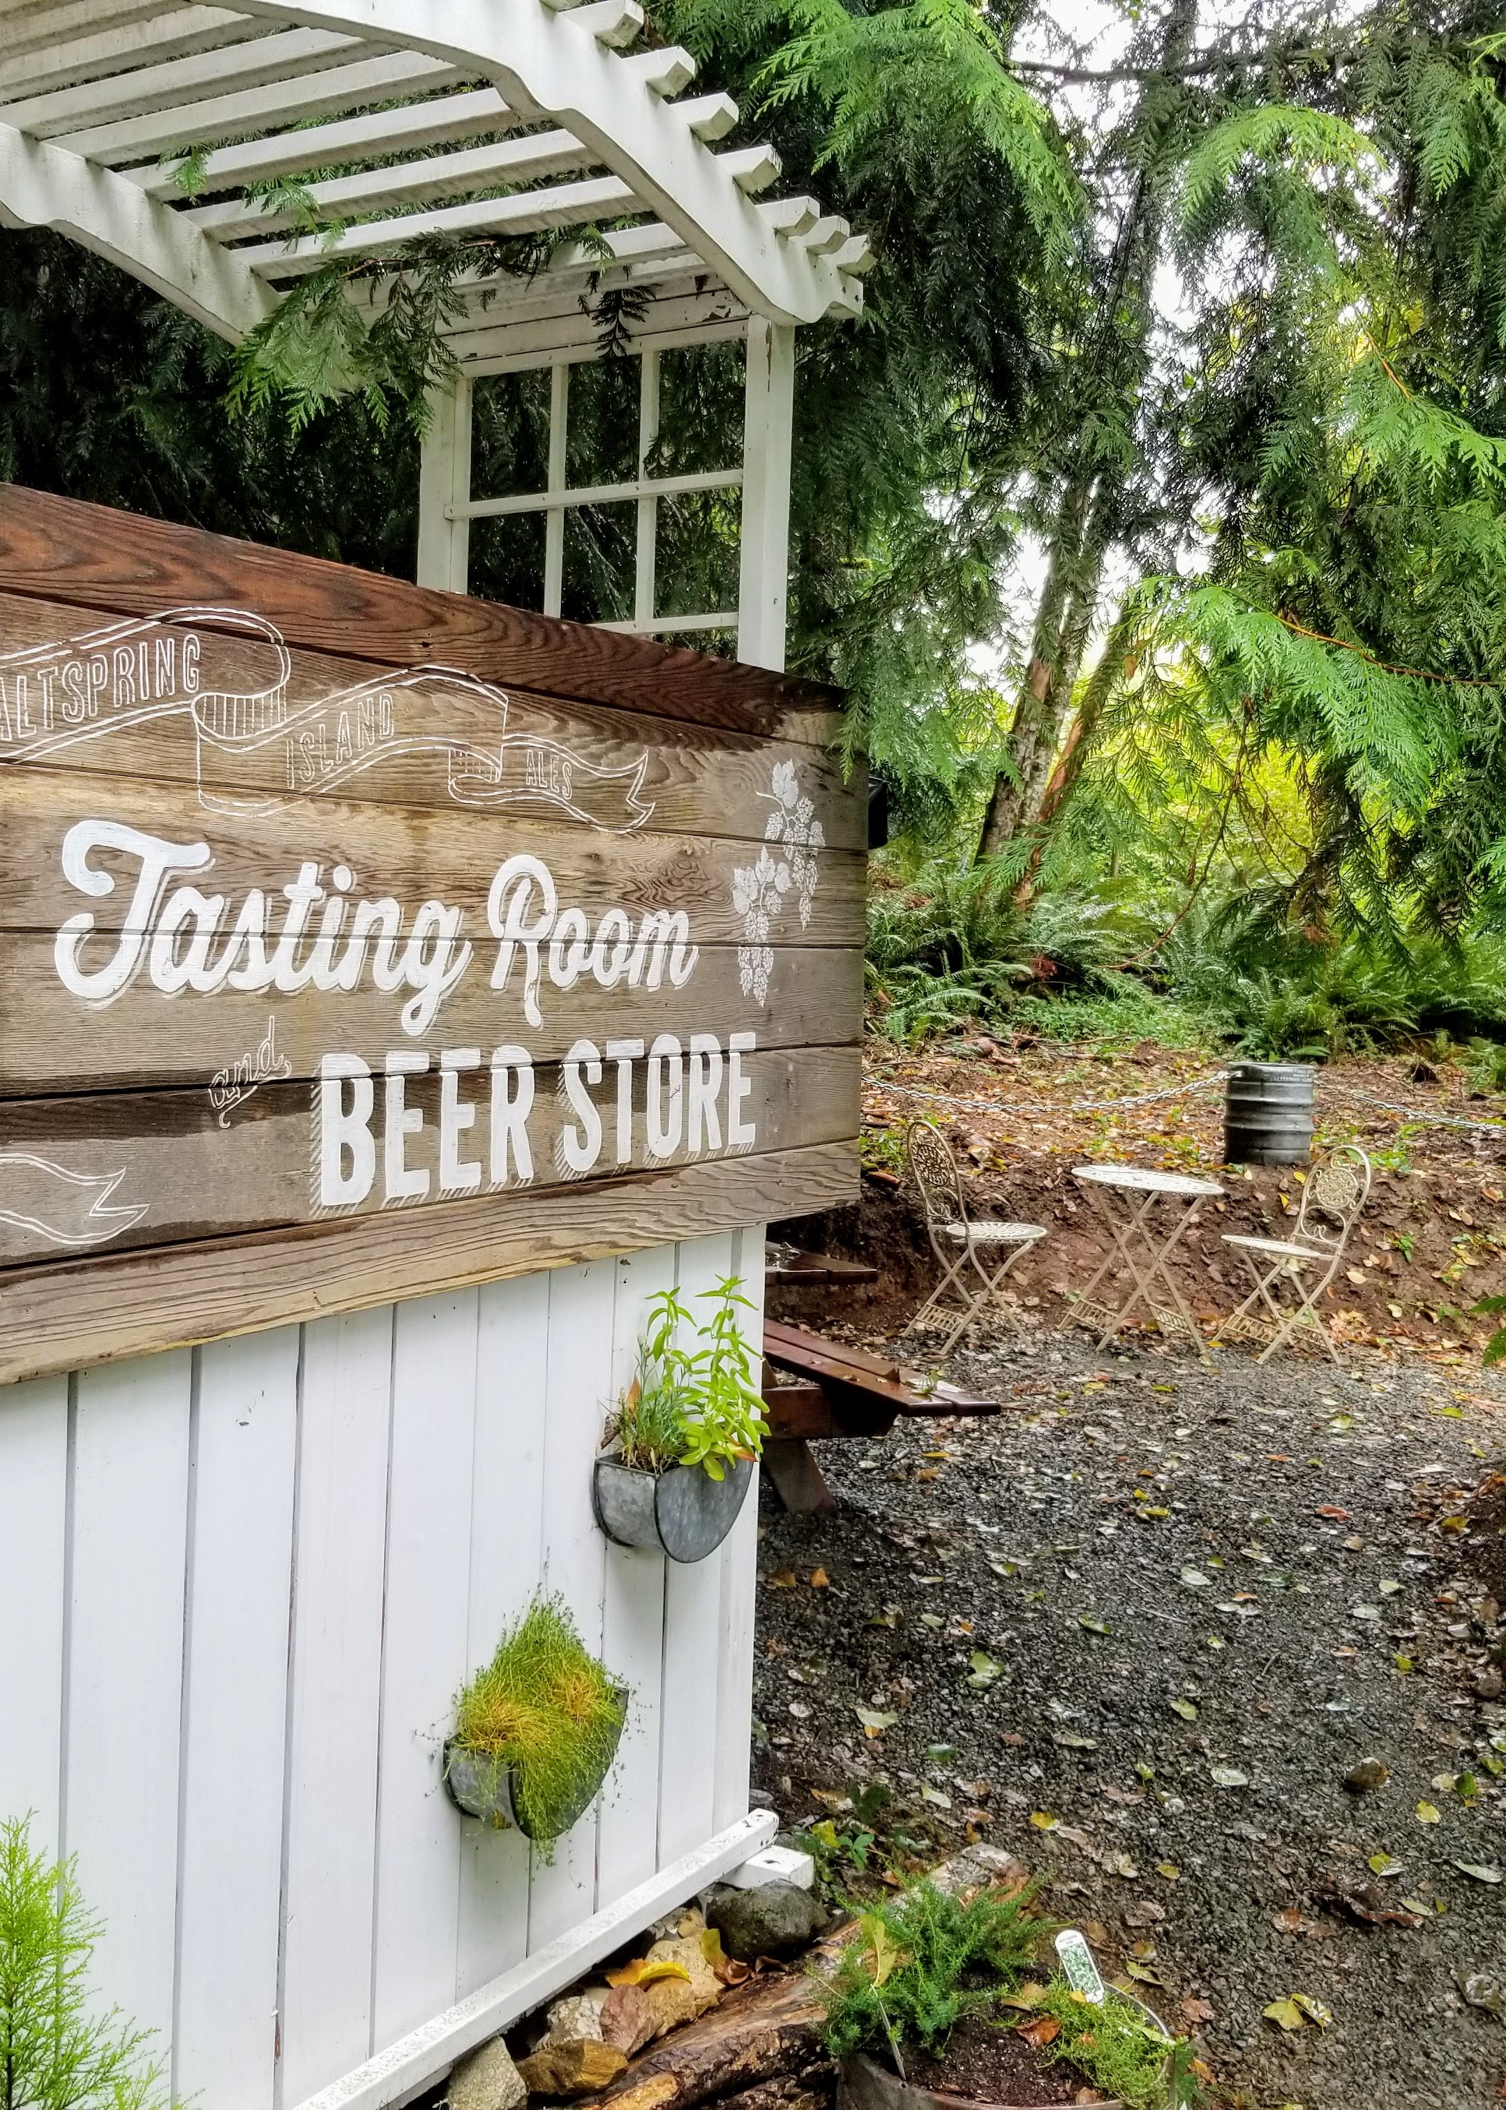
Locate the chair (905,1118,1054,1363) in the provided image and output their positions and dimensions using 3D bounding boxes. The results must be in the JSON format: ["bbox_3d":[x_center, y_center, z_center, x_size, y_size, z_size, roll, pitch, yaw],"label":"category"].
[{"bbox_3d":[0.920,0.746,8.800,0.490,0.920,0.410,1,2,-22],"label":"chair"}]

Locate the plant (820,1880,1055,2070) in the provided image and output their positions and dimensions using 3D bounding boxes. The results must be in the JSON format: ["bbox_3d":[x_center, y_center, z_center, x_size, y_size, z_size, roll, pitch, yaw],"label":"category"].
[{"bbox_3d":[0.187,0.940,2.150,0.230,0.160,0.190,2,1,0],"label":"plant"}]

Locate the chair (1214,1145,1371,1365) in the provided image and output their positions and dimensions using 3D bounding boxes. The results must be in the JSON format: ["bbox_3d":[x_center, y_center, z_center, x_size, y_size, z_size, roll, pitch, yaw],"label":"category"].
[{"bbox_3d":[2.231,0.810,8.700,0.500,0.880,0.410,1,1,-19],"label":"chair"}]

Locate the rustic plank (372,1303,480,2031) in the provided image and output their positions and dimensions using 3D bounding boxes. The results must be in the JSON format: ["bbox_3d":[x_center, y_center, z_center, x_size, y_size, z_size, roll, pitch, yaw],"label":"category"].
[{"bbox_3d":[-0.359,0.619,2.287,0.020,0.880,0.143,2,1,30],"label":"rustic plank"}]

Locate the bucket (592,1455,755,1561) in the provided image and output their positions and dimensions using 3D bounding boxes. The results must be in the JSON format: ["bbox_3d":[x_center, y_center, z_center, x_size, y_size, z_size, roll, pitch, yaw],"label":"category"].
[{"bbox_3d":[-0.099,0.609,2.800,0.090,0.130,0.240,2,2,30],"label":"bucket"}]

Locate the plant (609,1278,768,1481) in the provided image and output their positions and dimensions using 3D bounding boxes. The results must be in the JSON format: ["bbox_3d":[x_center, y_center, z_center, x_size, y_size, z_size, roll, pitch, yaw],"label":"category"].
[{"bbox_3d":[-0.080,0.402,2.620,0.130,0.240,0.200,2,1,30],"label":"plant"}]

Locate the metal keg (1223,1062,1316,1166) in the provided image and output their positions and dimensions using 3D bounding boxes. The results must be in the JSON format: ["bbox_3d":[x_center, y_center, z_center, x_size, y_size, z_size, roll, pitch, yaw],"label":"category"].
[{"bbox_3d":[2.352,0.275,9.600,0.410,0.460,0.410,2,1,0],"label":"metal keg"}]

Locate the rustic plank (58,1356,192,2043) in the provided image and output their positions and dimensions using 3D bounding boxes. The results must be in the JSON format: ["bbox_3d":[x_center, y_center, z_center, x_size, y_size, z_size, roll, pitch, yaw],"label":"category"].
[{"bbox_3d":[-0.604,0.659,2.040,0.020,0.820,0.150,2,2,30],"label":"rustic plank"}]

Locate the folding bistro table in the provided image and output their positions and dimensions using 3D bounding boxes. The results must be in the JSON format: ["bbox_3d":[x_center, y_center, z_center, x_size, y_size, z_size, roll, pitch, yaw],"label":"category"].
[{"bbox_3d":[1.615,0.846,8.700,0.620,0.720,0.620,2,1,0],"label":"folding bistro table"}]

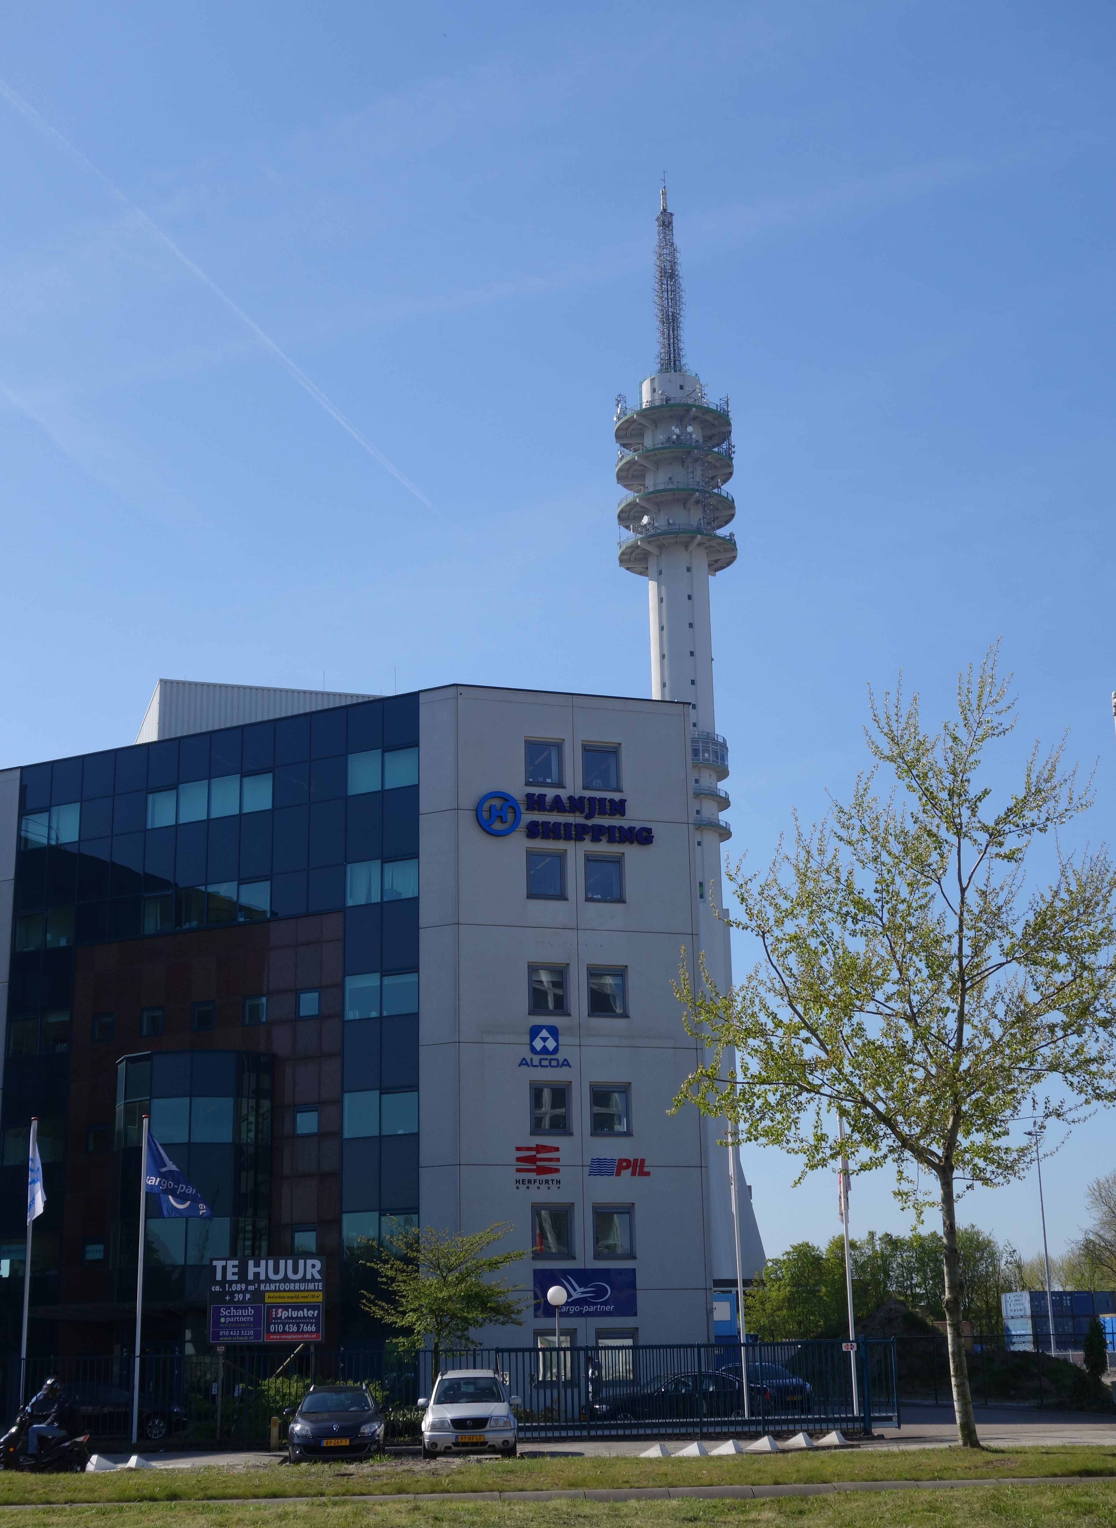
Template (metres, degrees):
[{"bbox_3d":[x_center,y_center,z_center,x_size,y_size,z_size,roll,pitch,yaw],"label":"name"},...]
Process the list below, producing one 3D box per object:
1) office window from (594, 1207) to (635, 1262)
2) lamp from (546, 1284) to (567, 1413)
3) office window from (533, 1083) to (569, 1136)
[{"bbox_3d":[1.645,13.966,62.395,1.260,1.570,0.160,4,-16,-17],"label":"office window"},{"bbox_3d":[0.002,15.426,54.354,0.500,3.732,0.500,0,-16,-5],"label":"lamp"},{"bbox_3d":[-0.233,9.883,59.927,1.220,1.500,0.160,4,-17,-17],"label":"office window"}]

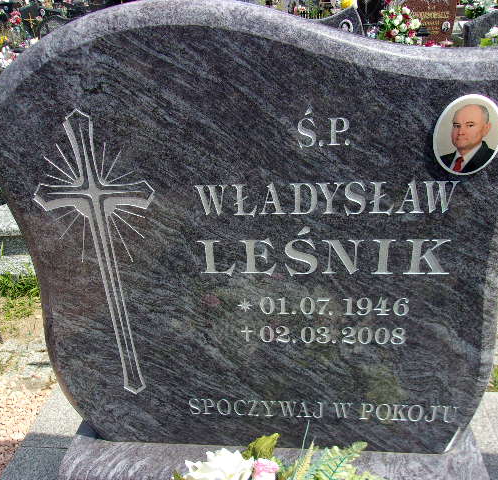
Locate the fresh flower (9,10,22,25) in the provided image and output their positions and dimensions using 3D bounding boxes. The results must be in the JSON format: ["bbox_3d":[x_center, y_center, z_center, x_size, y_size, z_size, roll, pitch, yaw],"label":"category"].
[{"bbox_3d":[-3.415,-3.254,7.300,0.180,0.200,0.180,0,29,6],"label":"fresh flower"}]

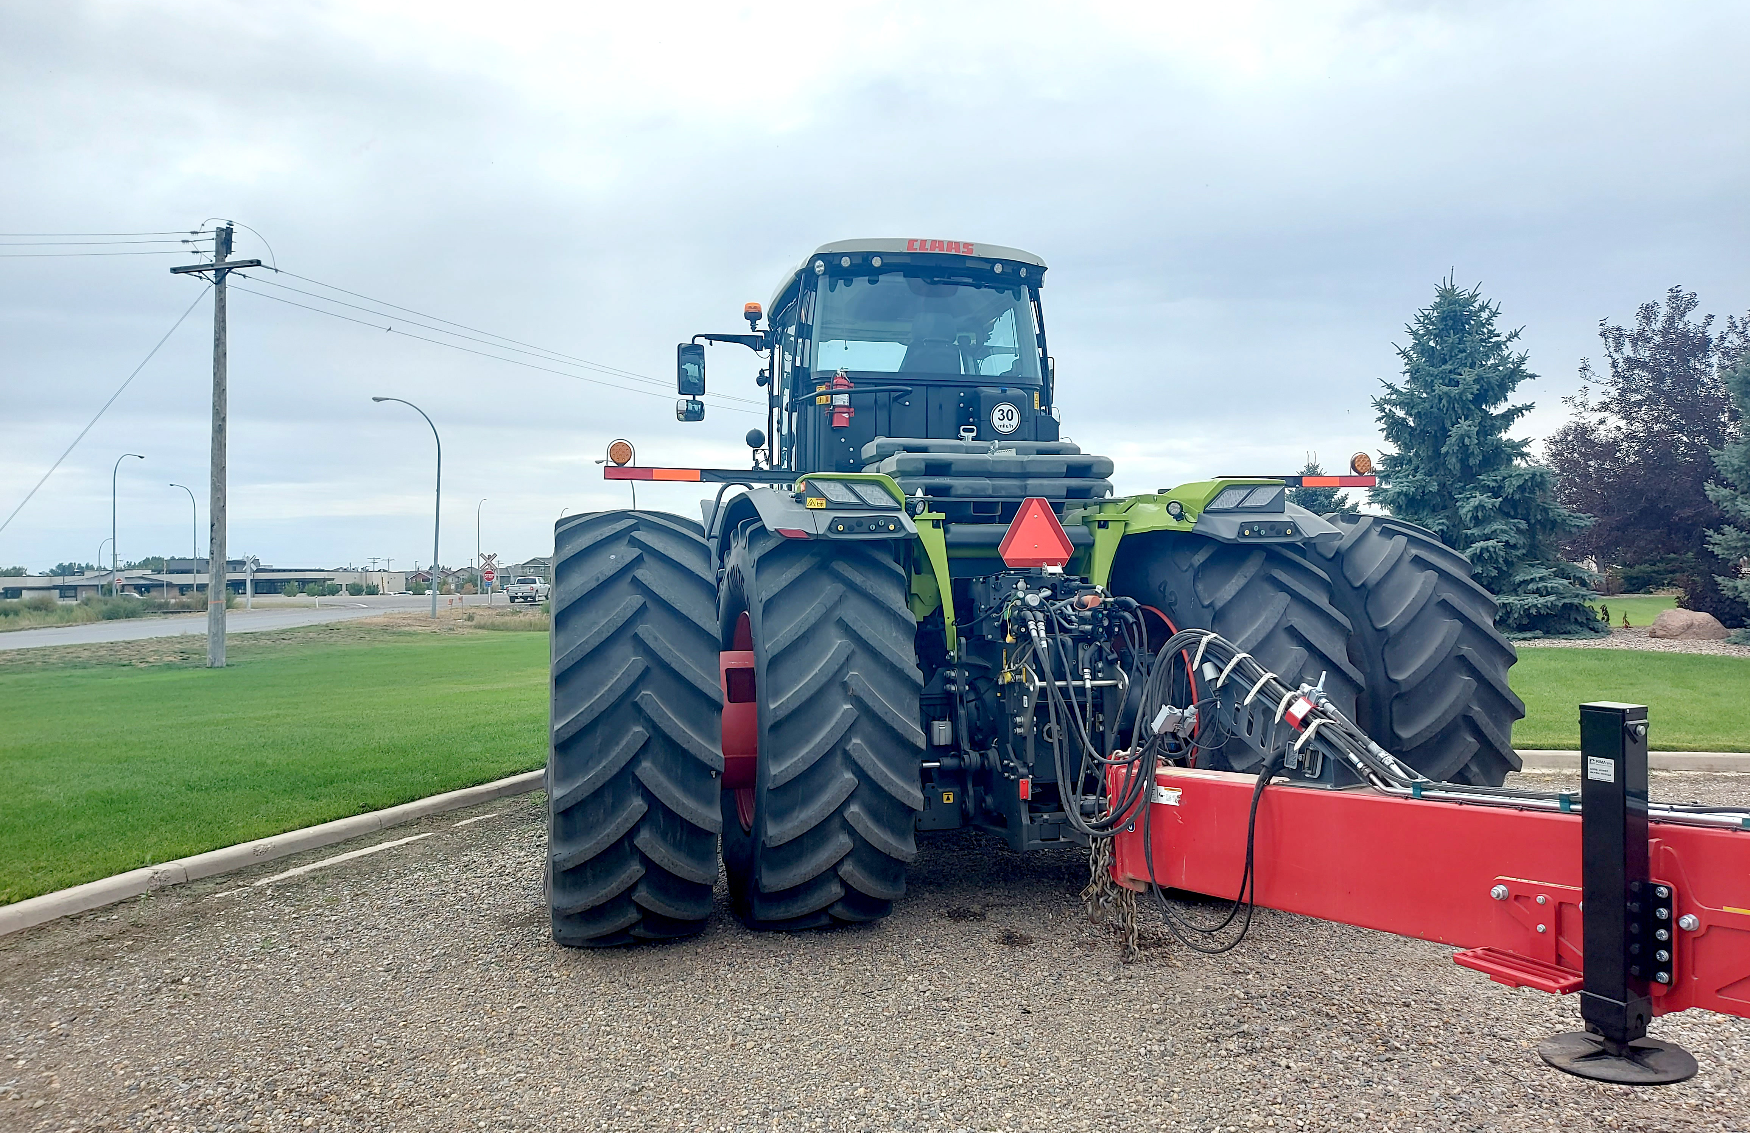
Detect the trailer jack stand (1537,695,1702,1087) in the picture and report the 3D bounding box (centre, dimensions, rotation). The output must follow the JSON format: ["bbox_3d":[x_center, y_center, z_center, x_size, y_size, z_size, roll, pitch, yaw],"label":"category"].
[{"bbox_3d":[2.662,1.133,4.364,0.490,1.266,0.490,0,-1,-31],"label":"trailer jack stand"}]

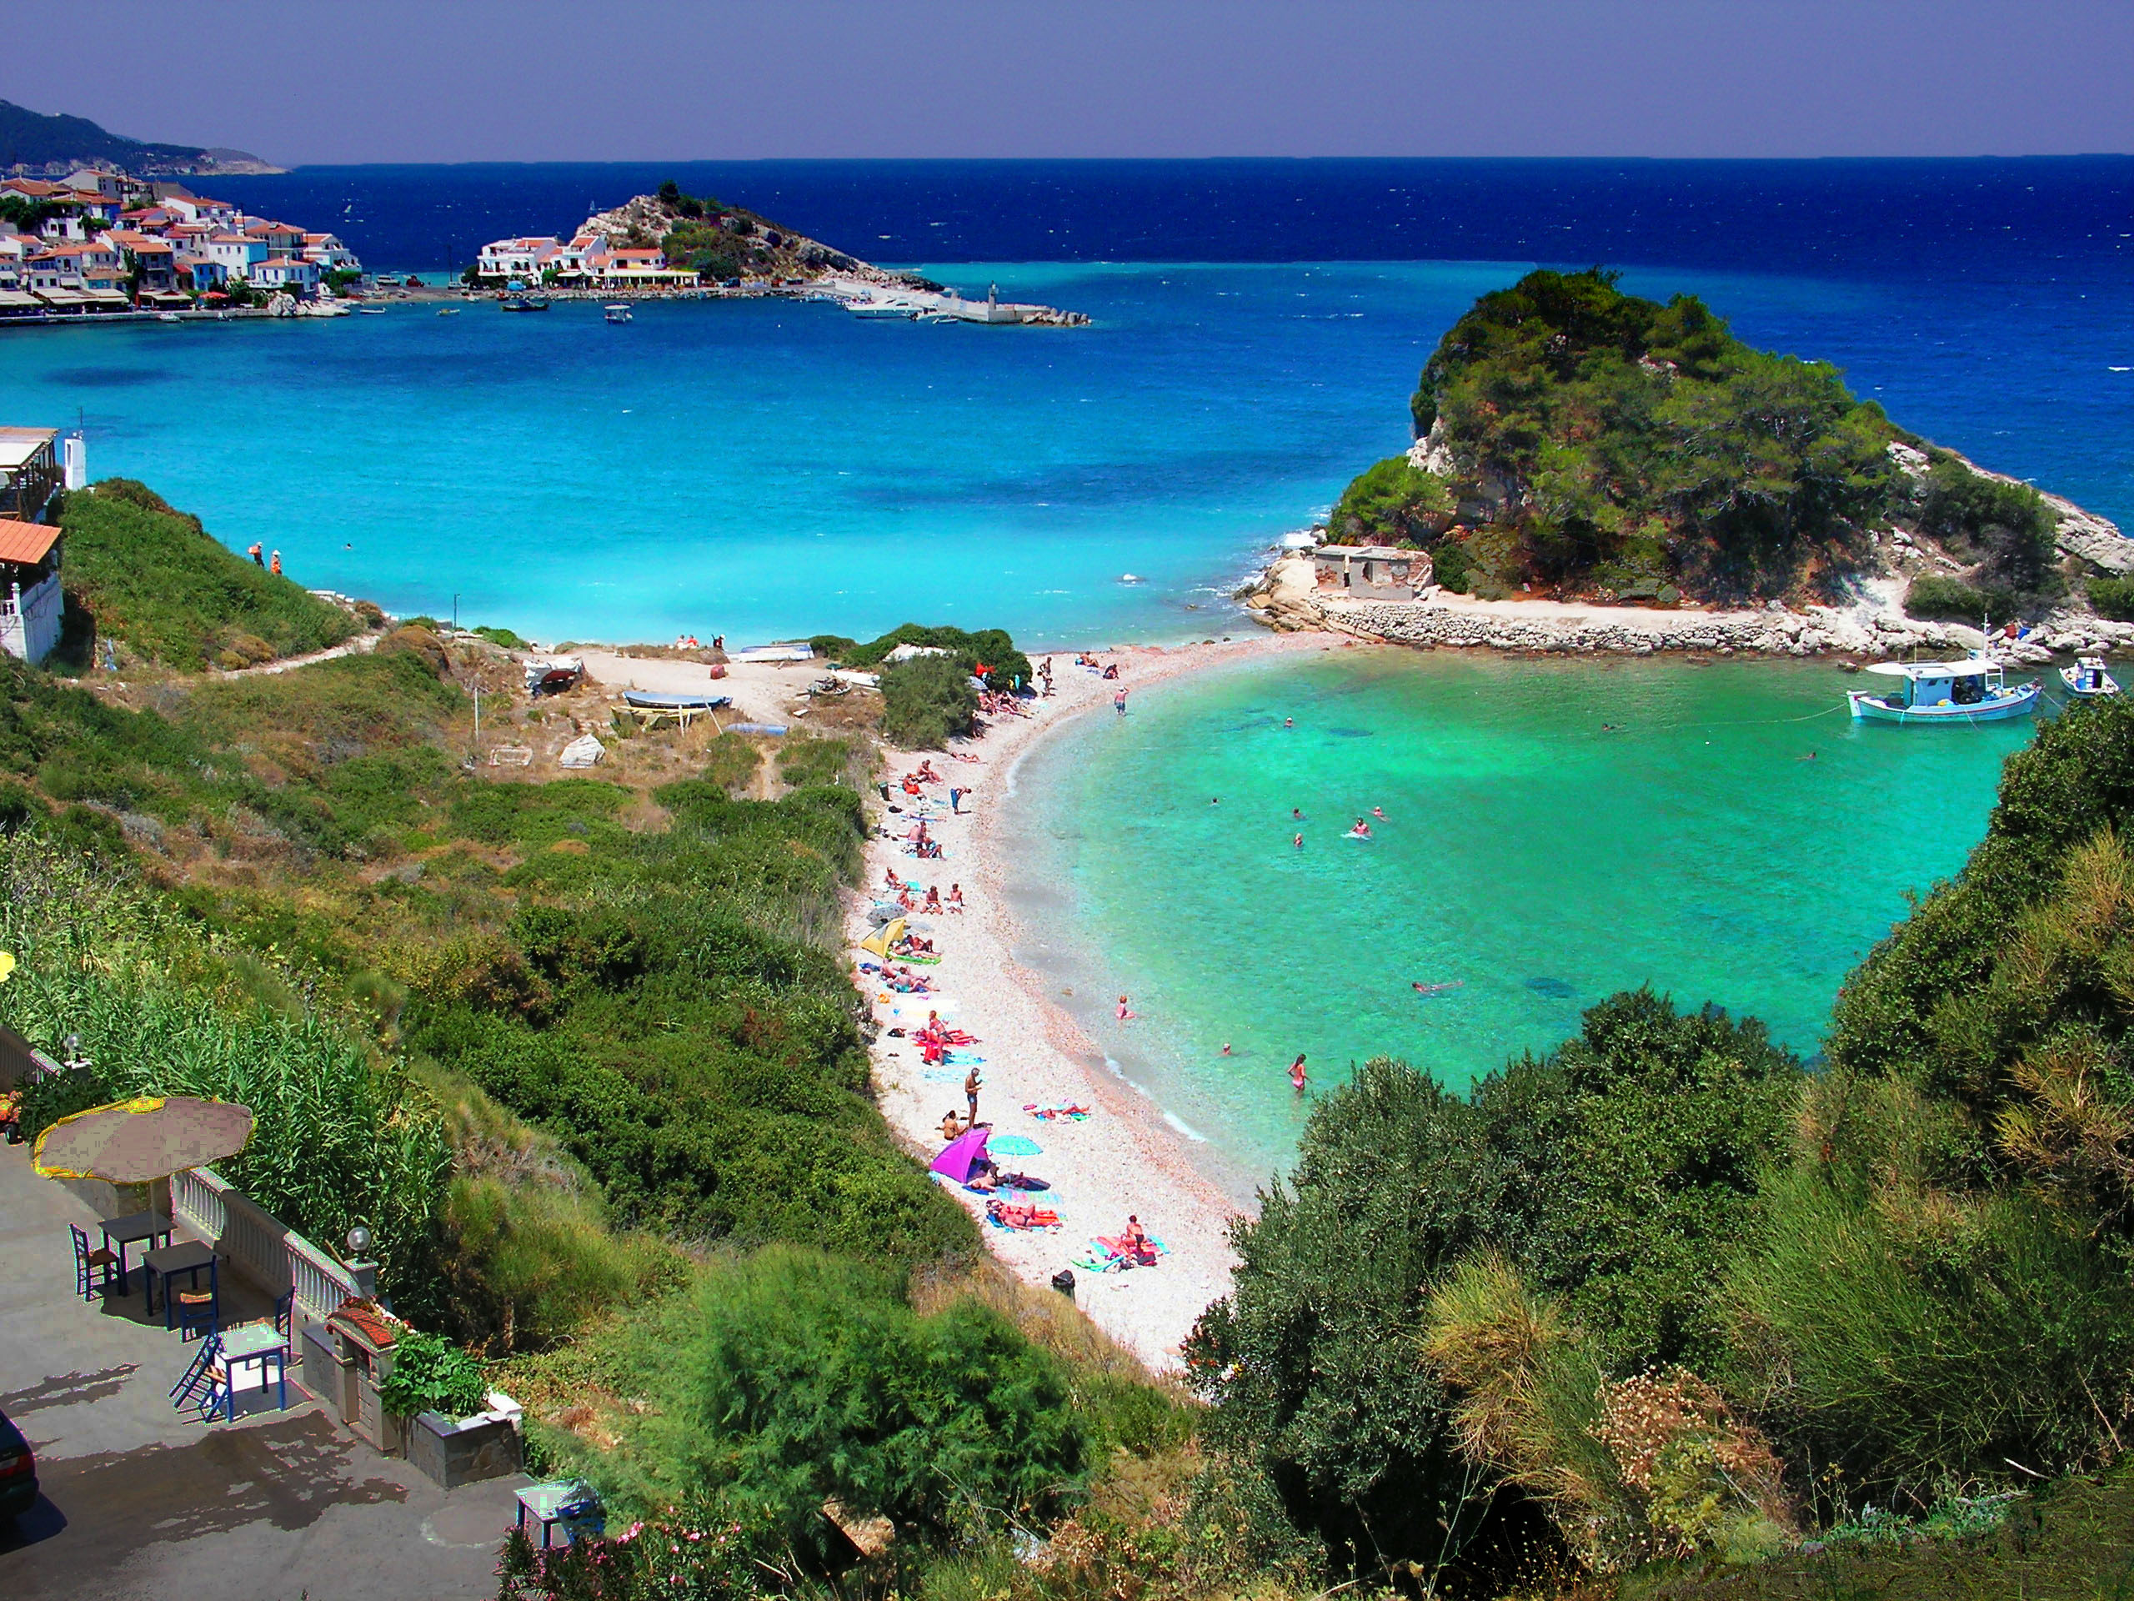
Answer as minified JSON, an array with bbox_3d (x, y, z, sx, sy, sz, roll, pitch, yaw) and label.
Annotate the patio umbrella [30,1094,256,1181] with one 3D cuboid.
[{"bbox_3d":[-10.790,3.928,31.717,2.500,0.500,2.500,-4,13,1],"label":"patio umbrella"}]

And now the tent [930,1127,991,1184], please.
[{"bbox_3d":[-2.880,9.506,73.825,1.400,1.170,1.700,5,15,22],"label":"tent"}]

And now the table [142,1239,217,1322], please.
[{"bbox_3d":[-10.311,5.691,31.716,0.690,0.750,0.690,-11,17,-37],"label":"table"}]

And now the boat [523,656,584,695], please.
[{"bbox_3d":[-25.334,-6.257,133.350,2.100,1.300,4.000,-6,15,-24],"label":"boat"}]

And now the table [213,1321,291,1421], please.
[{"bbox_3d":[-8.862,6.222,29.399,0.690,0.750,0.690,-10,17,-37],"label":"table"}]

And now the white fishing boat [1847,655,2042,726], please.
[{"bbox_3d":[44.177,-5.556,136.198,9.300,3.200,3.100,-2,14,-8],"label":"white fishing boat"}]

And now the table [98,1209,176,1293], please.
[{"bbox_3d":[-11.163,5.474,32.673,0.690,0.750,0.690,-12,18,-40],"label":"table"}]

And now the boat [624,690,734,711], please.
[{"bbox_3d":[-18.607,-4.624,129.537,5.200,0.850,1.700,4,14,16],"label":"boat"}]

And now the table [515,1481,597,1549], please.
[{"bbox_3d":[-4.792,7.004,25.922,0.690,0.750,0.690,-9,16,-32],"label":"table"}]

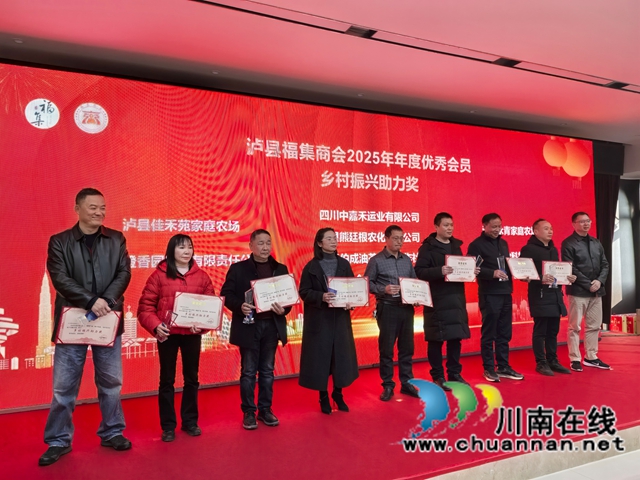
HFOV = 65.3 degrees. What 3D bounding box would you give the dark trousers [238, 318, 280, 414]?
[{"bbox_3d":[-0.503,0.986,4.120,0.360,0.860,0.270,0,-3,-18],"label":"dark trousers"}]

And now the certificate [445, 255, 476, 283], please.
[{"bbox_3d":[1.374,0.285,4.848,0.355,0.250,0.012,1,-4,-22],"label":"certificate"}]

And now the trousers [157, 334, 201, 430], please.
[{"bbox_3d":[-1.078,1.023,3.802,0.334,0.759,0.263,0,-2,-22],"label":"trousers"}]

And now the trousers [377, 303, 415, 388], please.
[{"bbox_3d":[0.718,0.990,4.801,0.385,0.799,0.273,0,-2,-22],"label":"trousers"}]

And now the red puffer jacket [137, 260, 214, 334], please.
[{"bbox_3d":[-1.077,0.417,3.765,0.552,0.522,0.385,0,-2,-24],"label":"red puffer jacket"}]

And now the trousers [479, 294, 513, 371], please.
[{"bbox_3d":[1.950,0.980,5.530,0.380,0.900,0.280,0,-3,-23],"label":"trousers"}]

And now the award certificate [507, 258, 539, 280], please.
[{"bbox_3d":[2.151,0.305,5.272,0.355,0.250,0.012,0,-25,-23],"label":"award certificate"}]

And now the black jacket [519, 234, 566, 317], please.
[{"bbox_3d":[2.594,0.425,5.825,0.562,0.926,0.385,0,-2,-20],"label":"black jacket"}]

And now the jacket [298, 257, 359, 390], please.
[{"bbox_3d":[0.068,0.707,4.406,0.550,1.120,0.385,0,-2,-23],"label":"jacket"}]

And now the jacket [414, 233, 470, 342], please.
[{"bbox_3d":[1.246,0.468,5.127,0.619,1.085,0.405,0,-2,-22],"label":"jacket"}]

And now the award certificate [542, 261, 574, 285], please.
[{"bbox_3d":[2.586,0.364,5.434,0.355,0.250,0.012,0,-2,-13],"label":"award certificate"}]

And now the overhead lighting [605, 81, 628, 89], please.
[{"bbox_3d":[3.319,-1.741,5.566,0.270,0.050,0.120,0,-2,-26],"label":"overhead lighting"}]

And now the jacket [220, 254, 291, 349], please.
[{"bbox_3d":[-0.522,0.479,4.052,0.577,0.720,0.364,0,-2,-25],"label":"jacket"}]

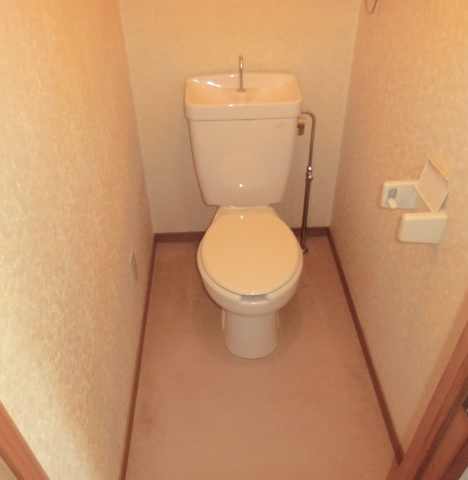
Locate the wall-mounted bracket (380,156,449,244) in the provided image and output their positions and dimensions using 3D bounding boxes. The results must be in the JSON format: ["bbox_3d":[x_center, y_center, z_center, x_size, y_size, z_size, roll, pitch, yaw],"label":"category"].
[{"bbox_3d":[0.428,-0.096,1.067,0.105,0.140,0.170,-2,39,-1],"label":"wall-mounted bracket"}]

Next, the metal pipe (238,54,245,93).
[{"bbox_3d":[0.027,-0.568,1.527,0.022,0.130,0.060,-2,39,-1],"label":"metal pipe"}]

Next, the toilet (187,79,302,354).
[{"bbox_3d":[0.044,-0.067,1.600,0.395,0.805,0.742,-2,39,-1],"label":"toilet"}]

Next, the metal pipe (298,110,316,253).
[{"bbox_3d":[0.291,-0.215,1.870,0.087,0.690,0.045,-2,39,-1],"label":"metal pipe"}]

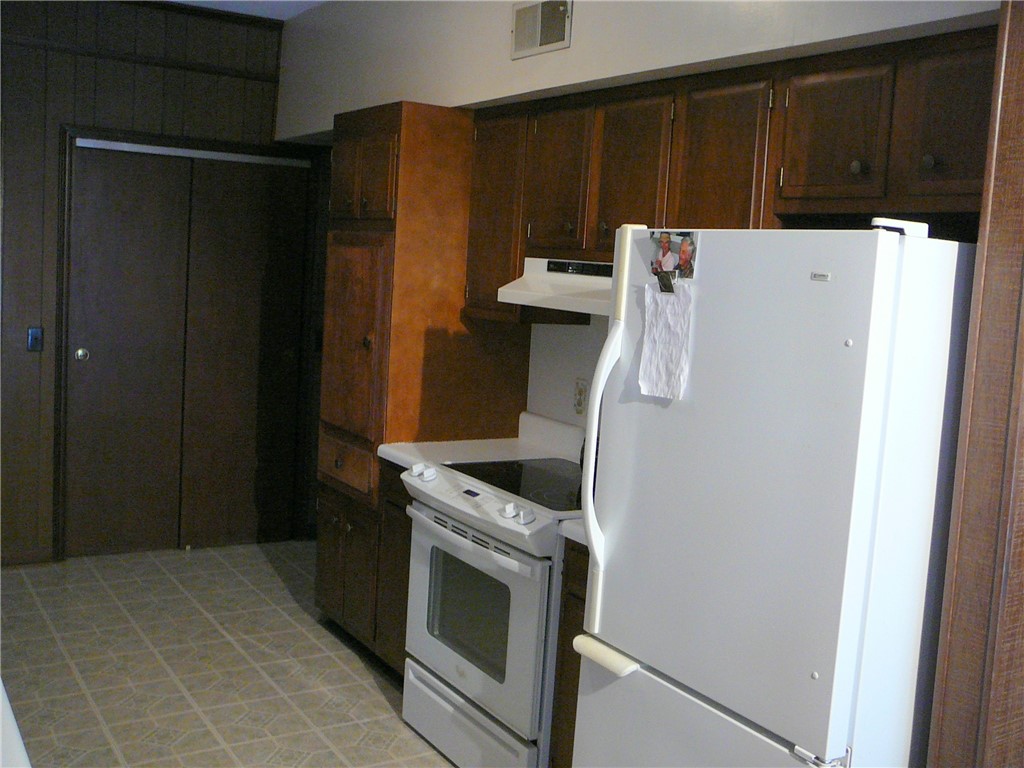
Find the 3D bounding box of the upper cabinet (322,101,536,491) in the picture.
[{"bbox_3d":[-0.333,-0.311,4.110,0.611,1.451,0.586,-1,8,-33],"label":"upper cabinet"}]

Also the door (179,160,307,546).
[{"bbox_3d":[-1.400,-0.137,5.476,0.644,1.985,0.040,-1,8,-33],"label":"door"}]

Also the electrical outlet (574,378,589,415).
[{"bbox_3d":[0.257,0.046,3.761,0.012,0.127,0.077,-1,8,-33],"label":"electrical outlet"}]

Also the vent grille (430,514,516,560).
[{"bbox_3d":[-0.121,0.472,3.180,0.015,0.033,0.487,-1,8,-33],"label":"vent grille"}]

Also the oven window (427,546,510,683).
[{"bbox_3d":[-0.132,0.700,3.210,0.025,0.288,0.475,-1,8,-33],"label":"oven window"}]

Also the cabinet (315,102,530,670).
[{"bbox_3d":[-0.356,0.026,4.149,0.611,2.132,0.586,-1,8,-33],"label":"cabinet"}]

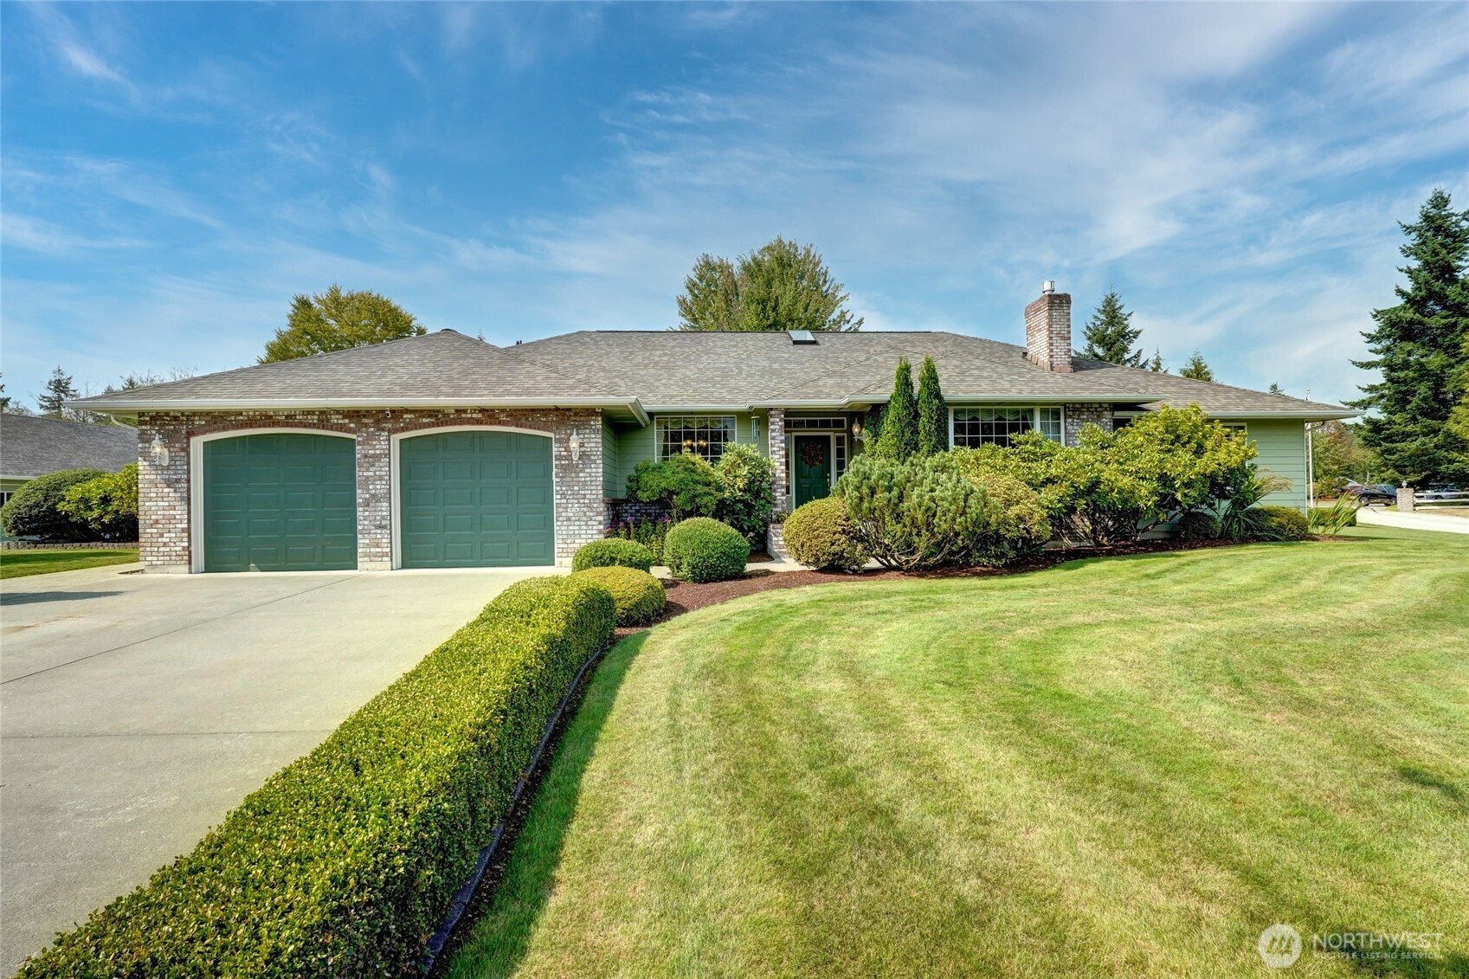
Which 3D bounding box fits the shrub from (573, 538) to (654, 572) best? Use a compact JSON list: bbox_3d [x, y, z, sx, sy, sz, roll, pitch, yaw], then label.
[{"bbox_3d":[-1.702,0.982,9.197,1.110,0.605,1.100,-1,-1,-3],"label":"shrub"}]

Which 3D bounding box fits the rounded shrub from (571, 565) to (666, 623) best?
[{"bbox_3d":[-1.127,0.995,6.397,0.904,0.504,0.920,-1,-1,-3],"label":"rounded shrub"}]

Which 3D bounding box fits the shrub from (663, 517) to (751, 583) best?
[{"bbox_3d":[-0.391,0.827,9.246,1.211,0.873,1.200,-1,-1,-3],"label":"shrub"}]

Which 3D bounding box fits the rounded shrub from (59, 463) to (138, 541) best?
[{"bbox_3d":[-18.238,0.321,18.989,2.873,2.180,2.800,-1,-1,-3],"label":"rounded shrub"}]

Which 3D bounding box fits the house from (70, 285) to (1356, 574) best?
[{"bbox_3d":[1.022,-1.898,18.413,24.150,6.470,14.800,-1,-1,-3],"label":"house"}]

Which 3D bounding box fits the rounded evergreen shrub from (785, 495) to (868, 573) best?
[{"bbox_3d":[1.447,0.677,10.344,1.351,1.136,1.300,-1,-1,-3],"label":"rounded evergreen shrub"}]

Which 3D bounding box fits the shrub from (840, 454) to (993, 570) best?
[{"bbox_3d":[2.829,0.335,10.091,2.332,1.772,2.000,-1,-1,-3],"label":"shrub"}]

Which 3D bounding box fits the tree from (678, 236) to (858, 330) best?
[{"bbox_3d":[1.940,-5.842,33.927,10.281,14.629,10.400,-1,-1,-3],"label":"tree"}]

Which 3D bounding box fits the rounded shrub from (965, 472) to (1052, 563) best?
[{"bbox_3d":[4.515,0.457,10.893,1.559,1.489,1.500,-1,-1,-3],"label":"rounded shrub"}]

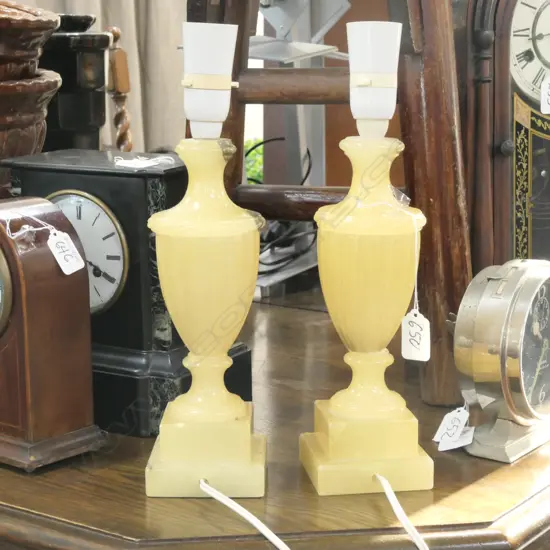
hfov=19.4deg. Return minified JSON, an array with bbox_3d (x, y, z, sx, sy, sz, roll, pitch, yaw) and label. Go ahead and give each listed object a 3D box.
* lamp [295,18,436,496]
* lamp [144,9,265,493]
[{"bbox_3d":[0.079,-0.015,1.359,0.098,0.386,0.098,-1,9,-8],"label":"lamp"},{"bbox_3d":[-0.056,-0.014,1.349,0.098,0.386,0.098,0,9,1],"label":"lamp"}]

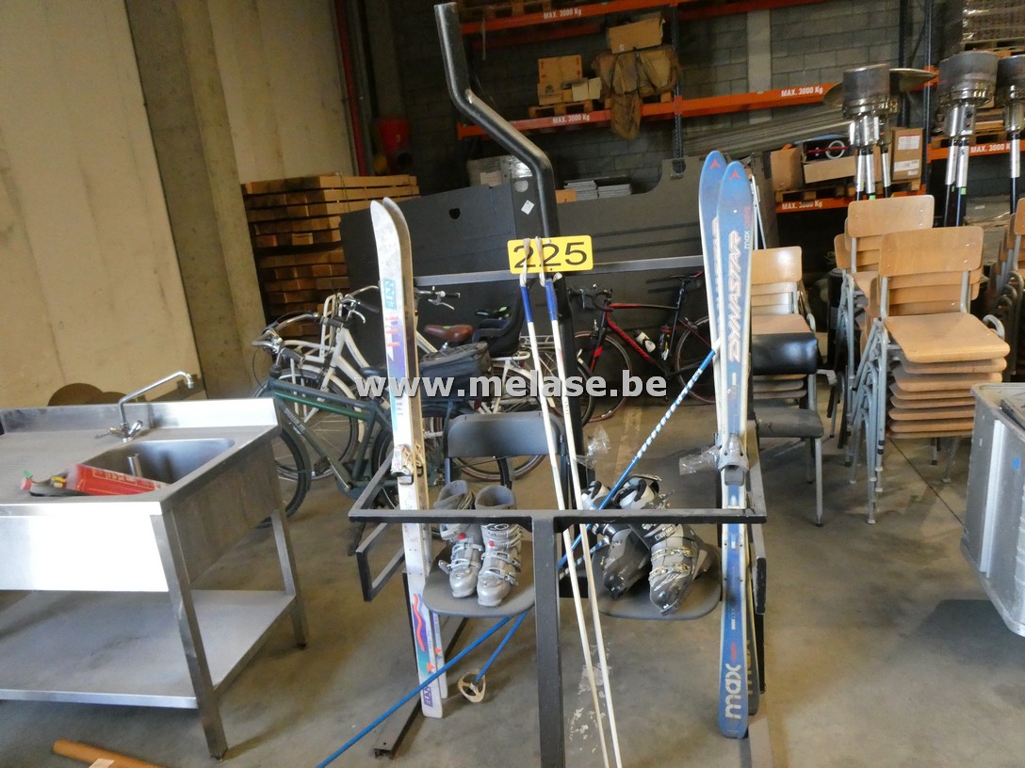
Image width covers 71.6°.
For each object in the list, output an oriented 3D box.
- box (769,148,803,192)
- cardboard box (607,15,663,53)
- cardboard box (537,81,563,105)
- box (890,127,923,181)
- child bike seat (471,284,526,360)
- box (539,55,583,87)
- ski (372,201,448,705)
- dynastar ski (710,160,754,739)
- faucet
[{"bbox_3d":[3.428,-2.658,8.871,0.310,0.450,0.310,-18,19,-39],"label":"box"},{"bbox_3d":[1.540,-4.292,8.847,0.610,0.290,0.400,-6,15,11],"label":"cardboard box"},{"bbox_3d":[0.507,-3.674,9.075,0.305,0.250,0.380,-3,15,10],"label":"cardboard box"},{"bbox_3d":[4.732,-2.779,8.623,0.305,0.560,0.360,-3,15,10],"label":"box"},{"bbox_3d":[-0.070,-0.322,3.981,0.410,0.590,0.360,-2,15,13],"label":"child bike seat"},{"bbox_3d":[0.631,-3.939,9.011,0.520,0.320,0.400,-3,15,10],"label":"box"},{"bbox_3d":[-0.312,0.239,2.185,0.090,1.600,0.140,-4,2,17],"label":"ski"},{"bbox_3d":[0.630,0.232,2.011,0.100,1.682,0.090,0,7,13],"label":"dynastar ski"},{"bbox_3d":[-1.323,0.081,2.597,0.390,0.255,0.115,-3,15,12],"label":"faucet"}]

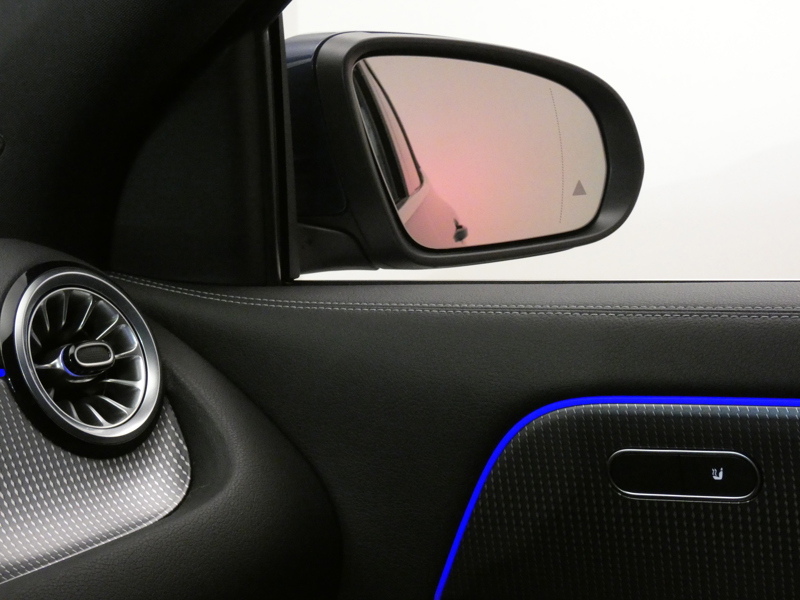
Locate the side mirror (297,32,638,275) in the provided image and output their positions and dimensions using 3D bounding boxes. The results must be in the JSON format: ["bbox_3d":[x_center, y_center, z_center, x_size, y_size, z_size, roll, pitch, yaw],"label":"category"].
[{"bbox_3d":[0.034,-0.104,1.100,0.253,0.160,0.135,-2,4,-31],"label":"side mirror"}]

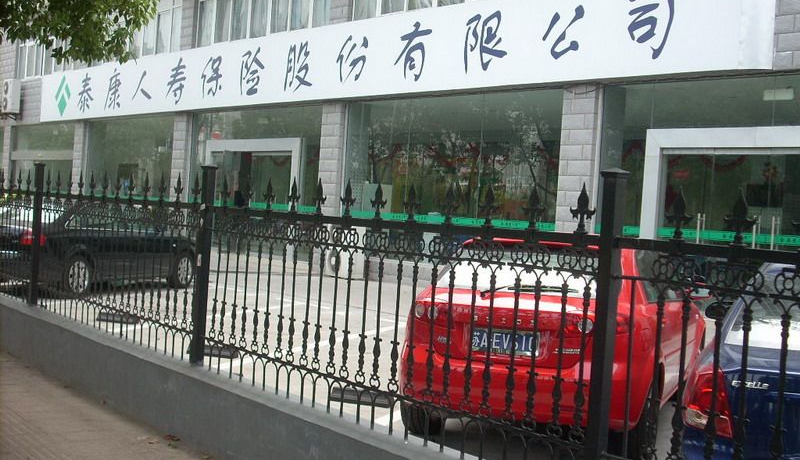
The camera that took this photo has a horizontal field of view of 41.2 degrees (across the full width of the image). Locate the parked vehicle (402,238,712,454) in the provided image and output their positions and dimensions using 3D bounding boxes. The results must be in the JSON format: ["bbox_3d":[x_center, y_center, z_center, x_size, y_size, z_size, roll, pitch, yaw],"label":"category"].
[{"bbox_3d":[1.417,0.772,8.392,1.725,1.445,4.295,4,1,22],"label":"parked vehicle"}]

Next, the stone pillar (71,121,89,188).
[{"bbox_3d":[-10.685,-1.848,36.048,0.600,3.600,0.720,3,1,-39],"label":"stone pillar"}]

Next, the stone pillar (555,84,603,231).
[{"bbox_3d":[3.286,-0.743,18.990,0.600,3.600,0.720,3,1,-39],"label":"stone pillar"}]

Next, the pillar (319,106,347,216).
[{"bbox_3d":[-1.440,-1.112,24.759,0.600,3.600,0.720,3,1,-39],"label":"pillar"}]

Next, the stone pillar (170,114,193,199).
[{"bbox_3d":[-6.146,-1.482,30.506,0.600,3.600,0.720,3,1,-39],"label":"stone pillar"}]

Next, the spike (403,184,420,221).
[{"bbox_3d":[0.057,-0.130,5.100,0.040,0.180,0.120,3,1,-36],"label":"spike"}]

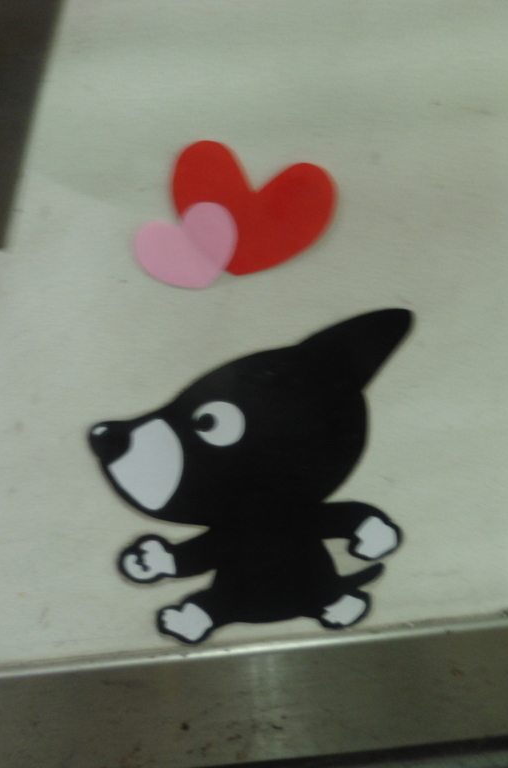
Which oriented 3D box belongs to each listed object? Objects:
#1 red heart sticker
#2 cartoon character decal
[{"bbox_3d":[-0.003,-0.086,0.362,0.083,0.064,0.002,11,26,-9],"label":"red heart sticker"},{"bbox_3d":[0.002,0.073,0.445,0.190,0.242,0.003,-5,28,-1],"label":"cartoon character decal"}]

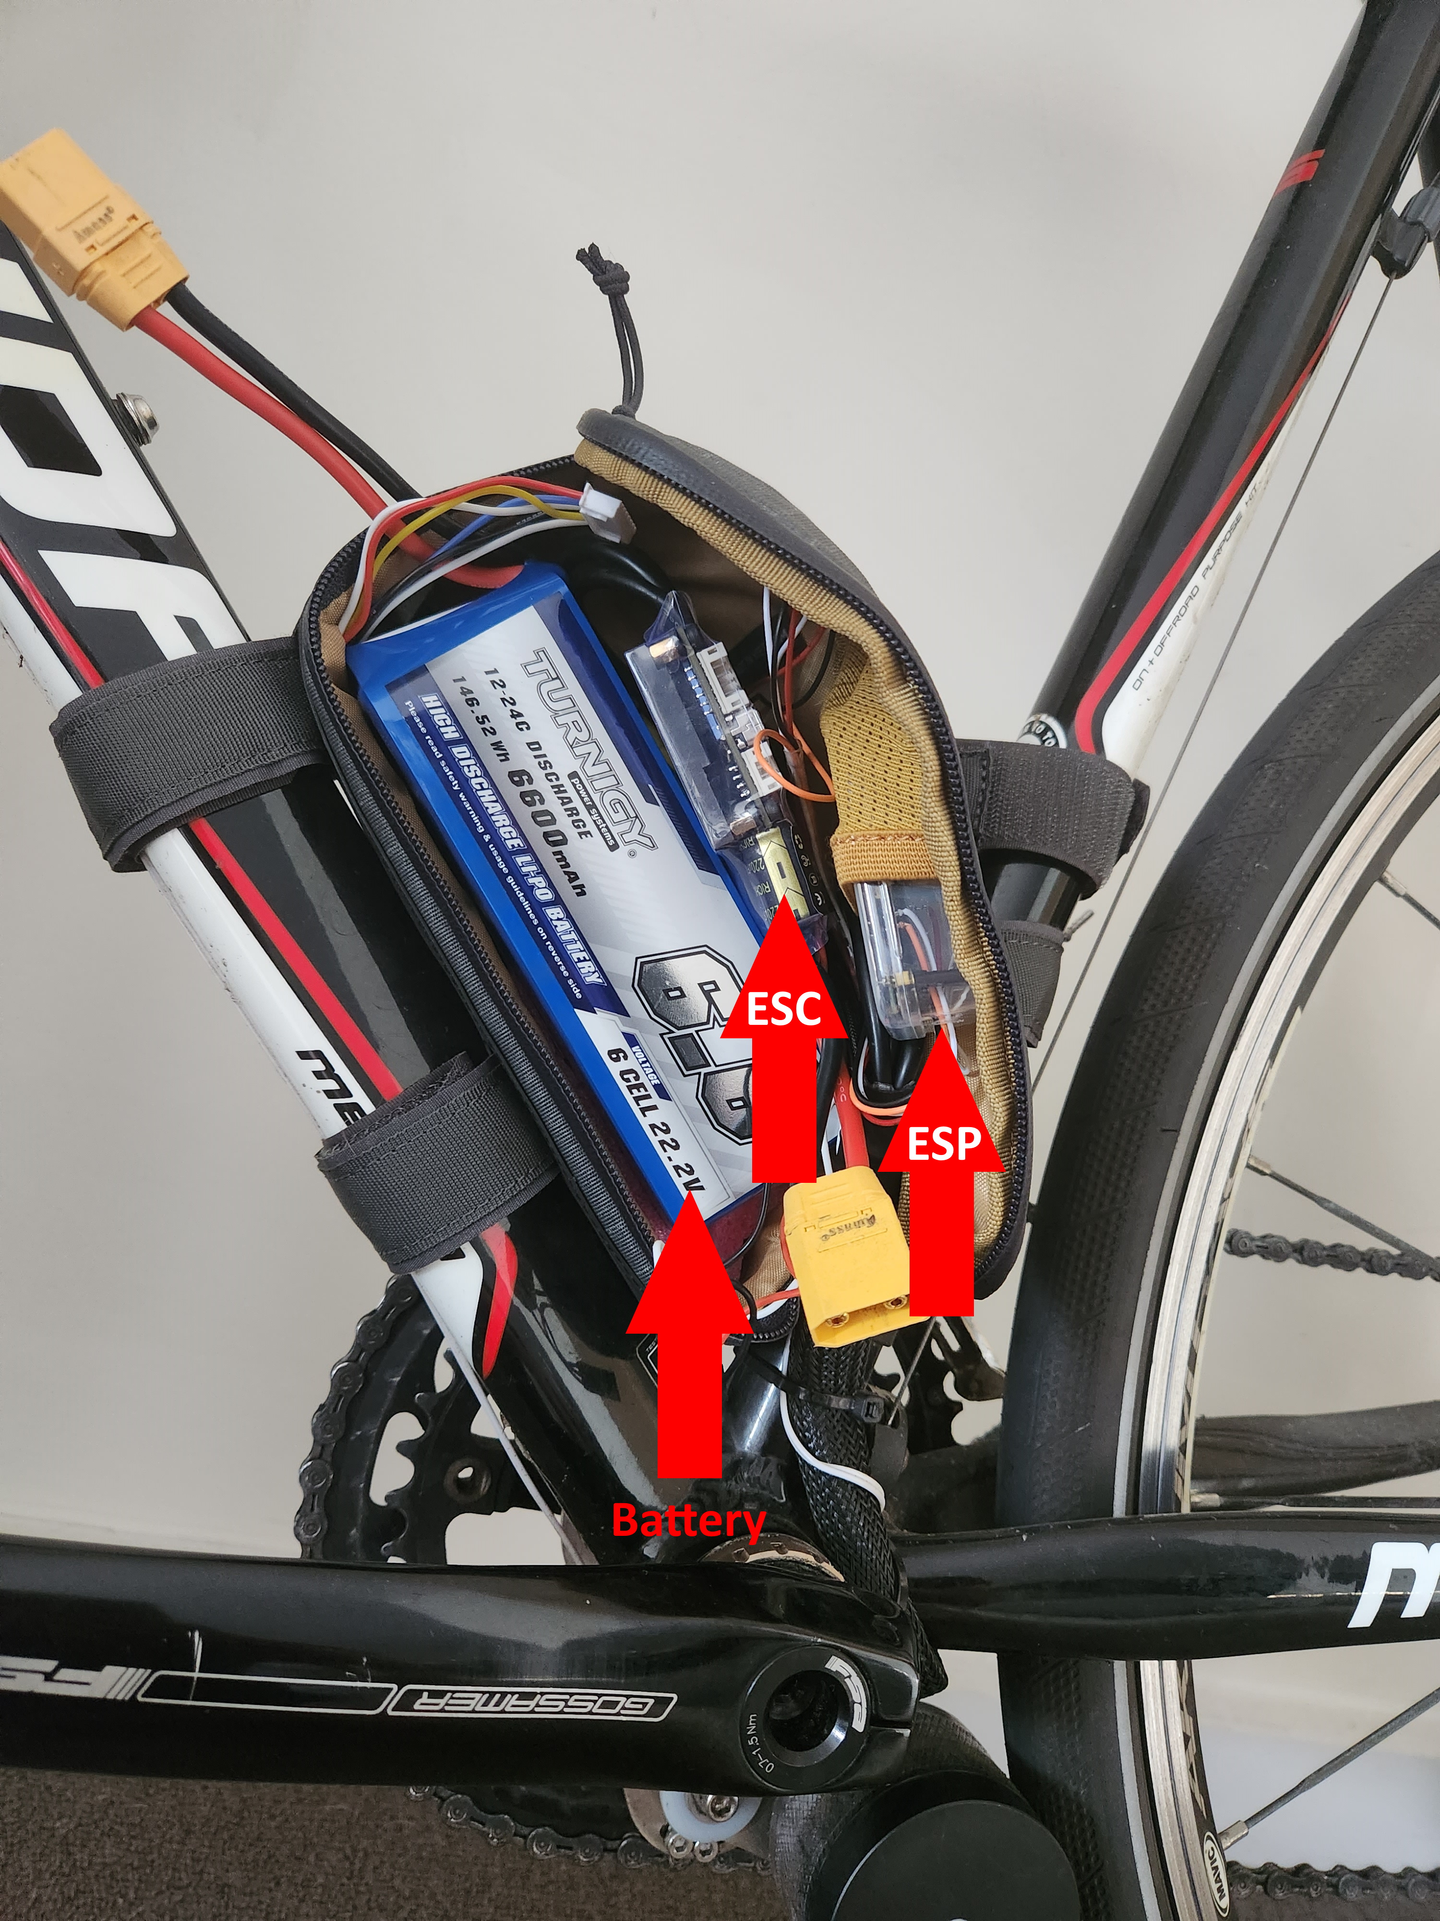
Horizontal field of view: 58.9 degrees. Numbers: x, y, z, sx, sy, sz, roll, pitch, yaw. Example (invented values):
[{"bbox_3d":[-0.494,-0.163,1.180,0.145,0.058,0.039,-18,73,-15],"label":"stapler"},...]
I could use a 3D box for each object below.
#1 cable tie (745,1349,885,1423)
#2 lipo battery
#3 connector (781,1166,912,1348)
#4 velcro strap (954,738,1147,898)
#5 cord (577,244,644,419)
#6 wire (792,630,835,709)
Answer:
[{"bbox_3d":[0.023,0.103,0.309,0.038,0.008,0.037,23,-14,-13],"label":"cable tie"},{"bbox_3d":[-0.030,-0.013,0.303,0.051,0.146,0.053,-31,6,-13],"label":"lipo battery"},{"bbox_3d":[0.024,0.054,0.238,0.021,0.030,0.011,-20,-44,5],"label":"connector"},{"bbox_3d":[0.083,-0.032,0.338,0.051,0.029,0.041,17,-24,-14],"label":"velcro strap"},{"bbox_3d":[-0.023,-0.139,0.281,0.011,0.039,0.009,-12,0,-15],"label":"cord"},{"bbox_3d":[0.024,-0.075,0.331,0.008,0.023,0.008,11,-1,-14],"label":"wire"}]

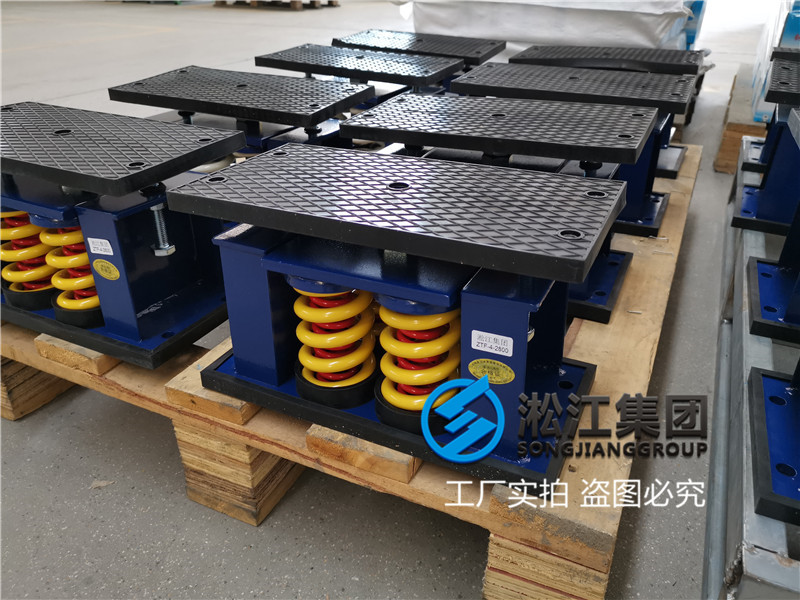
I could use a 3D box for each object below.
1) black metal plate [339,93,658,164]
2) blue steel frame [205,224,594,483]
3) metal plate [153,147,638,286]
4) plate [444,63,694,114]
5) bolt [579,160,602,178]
[{"bbox_3d":[0.142,-0.252,0.889,0.400,0.018,0.207,12,32,24],"label":"black metal plate"},{"bbox_3d":[-0.001,0.018,0.671,0.404,0.180,0.198,12,32,23],"label":"blue steel frame"},{"bbox_3d":[-0.001,-0.103,0.615,0.400,0.018,0.207,12,30,23],"label":"metal plate"},{"bbox_3d":[0.320,-0.397,1.151,0.400,0.018,0.207,13,34,22],"label":"plate"},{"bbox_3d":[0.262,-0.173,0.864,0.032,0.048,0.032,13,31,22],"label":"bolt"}]

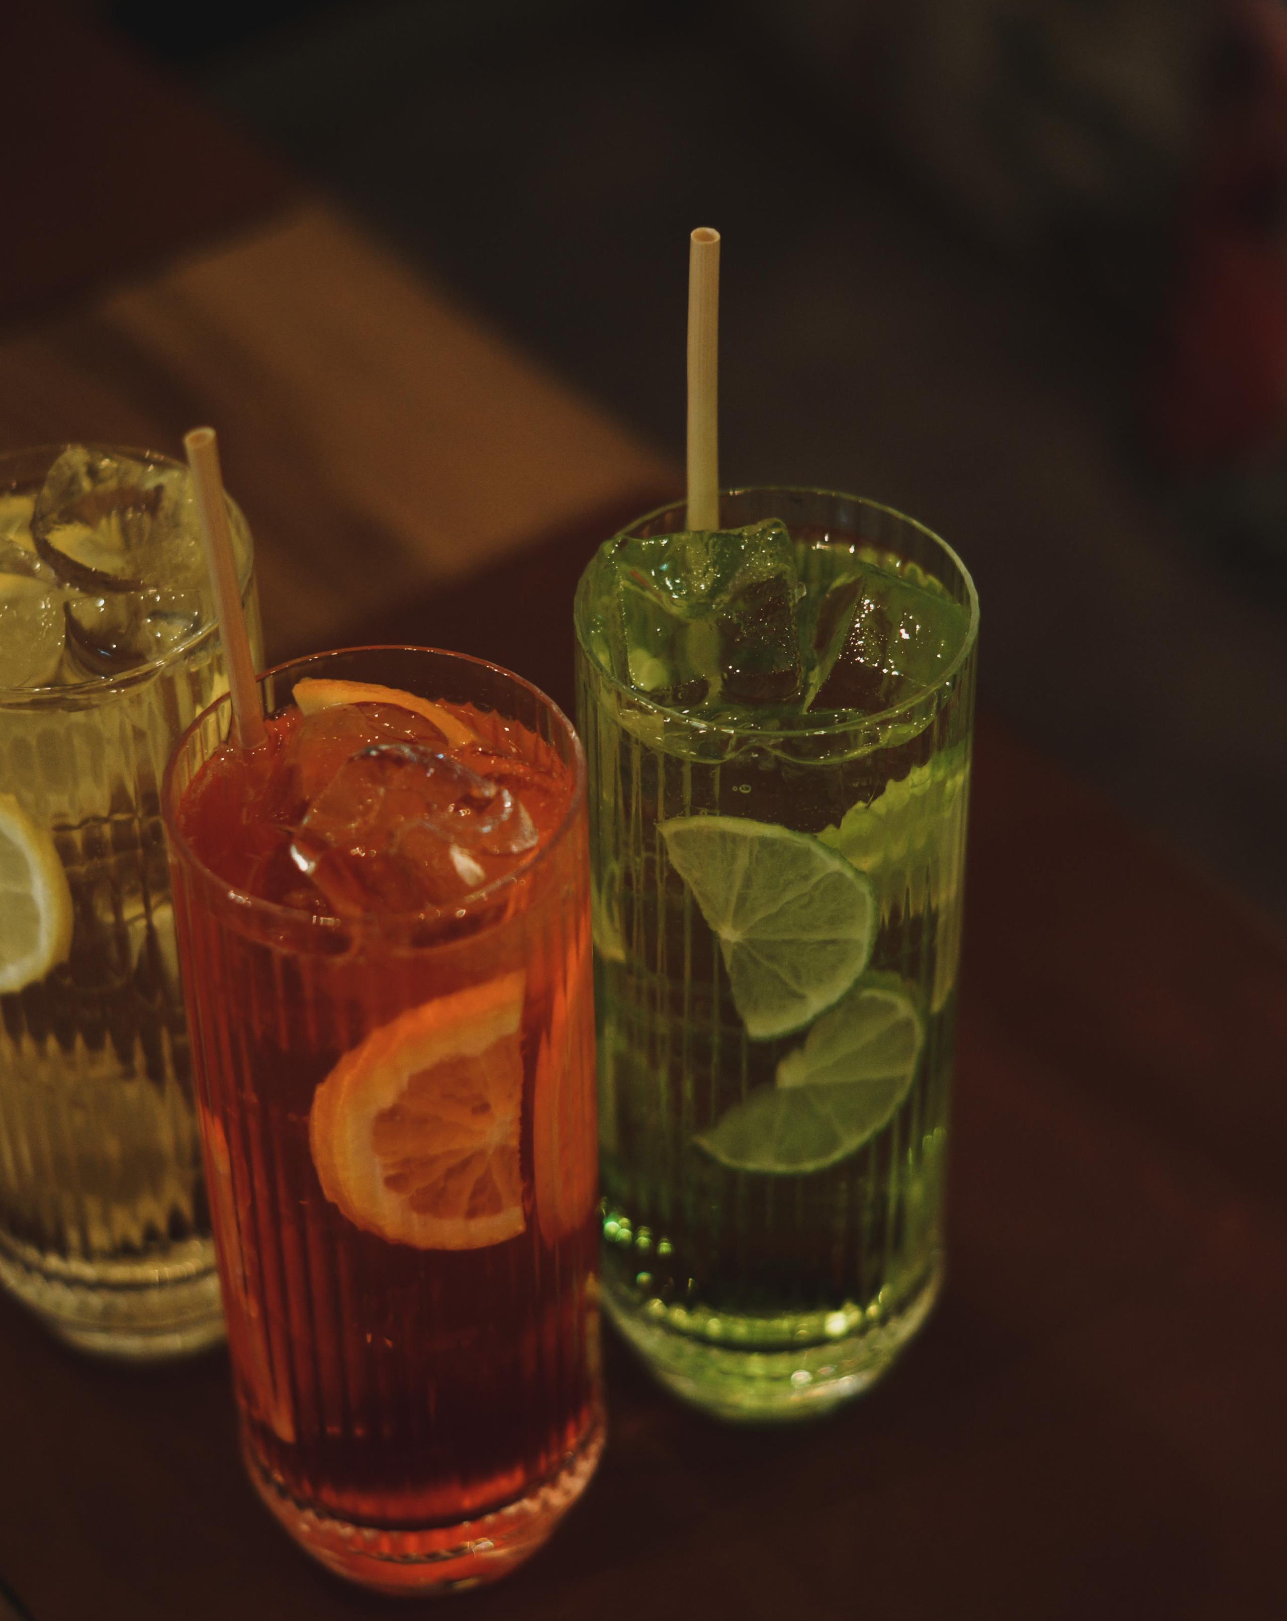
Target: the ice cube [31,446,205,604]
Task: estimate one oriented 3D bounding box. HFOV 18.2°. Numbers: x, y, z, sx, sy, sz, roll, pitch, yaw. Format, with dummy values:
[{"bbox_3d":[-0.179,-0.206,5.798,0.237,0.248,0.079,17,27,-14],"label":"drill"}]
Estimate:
[{"bbox_3d":[-0.087,-0.047,0.665,0.027,0.023,0.023,-2,42,-1],"label":"ice cube"}]

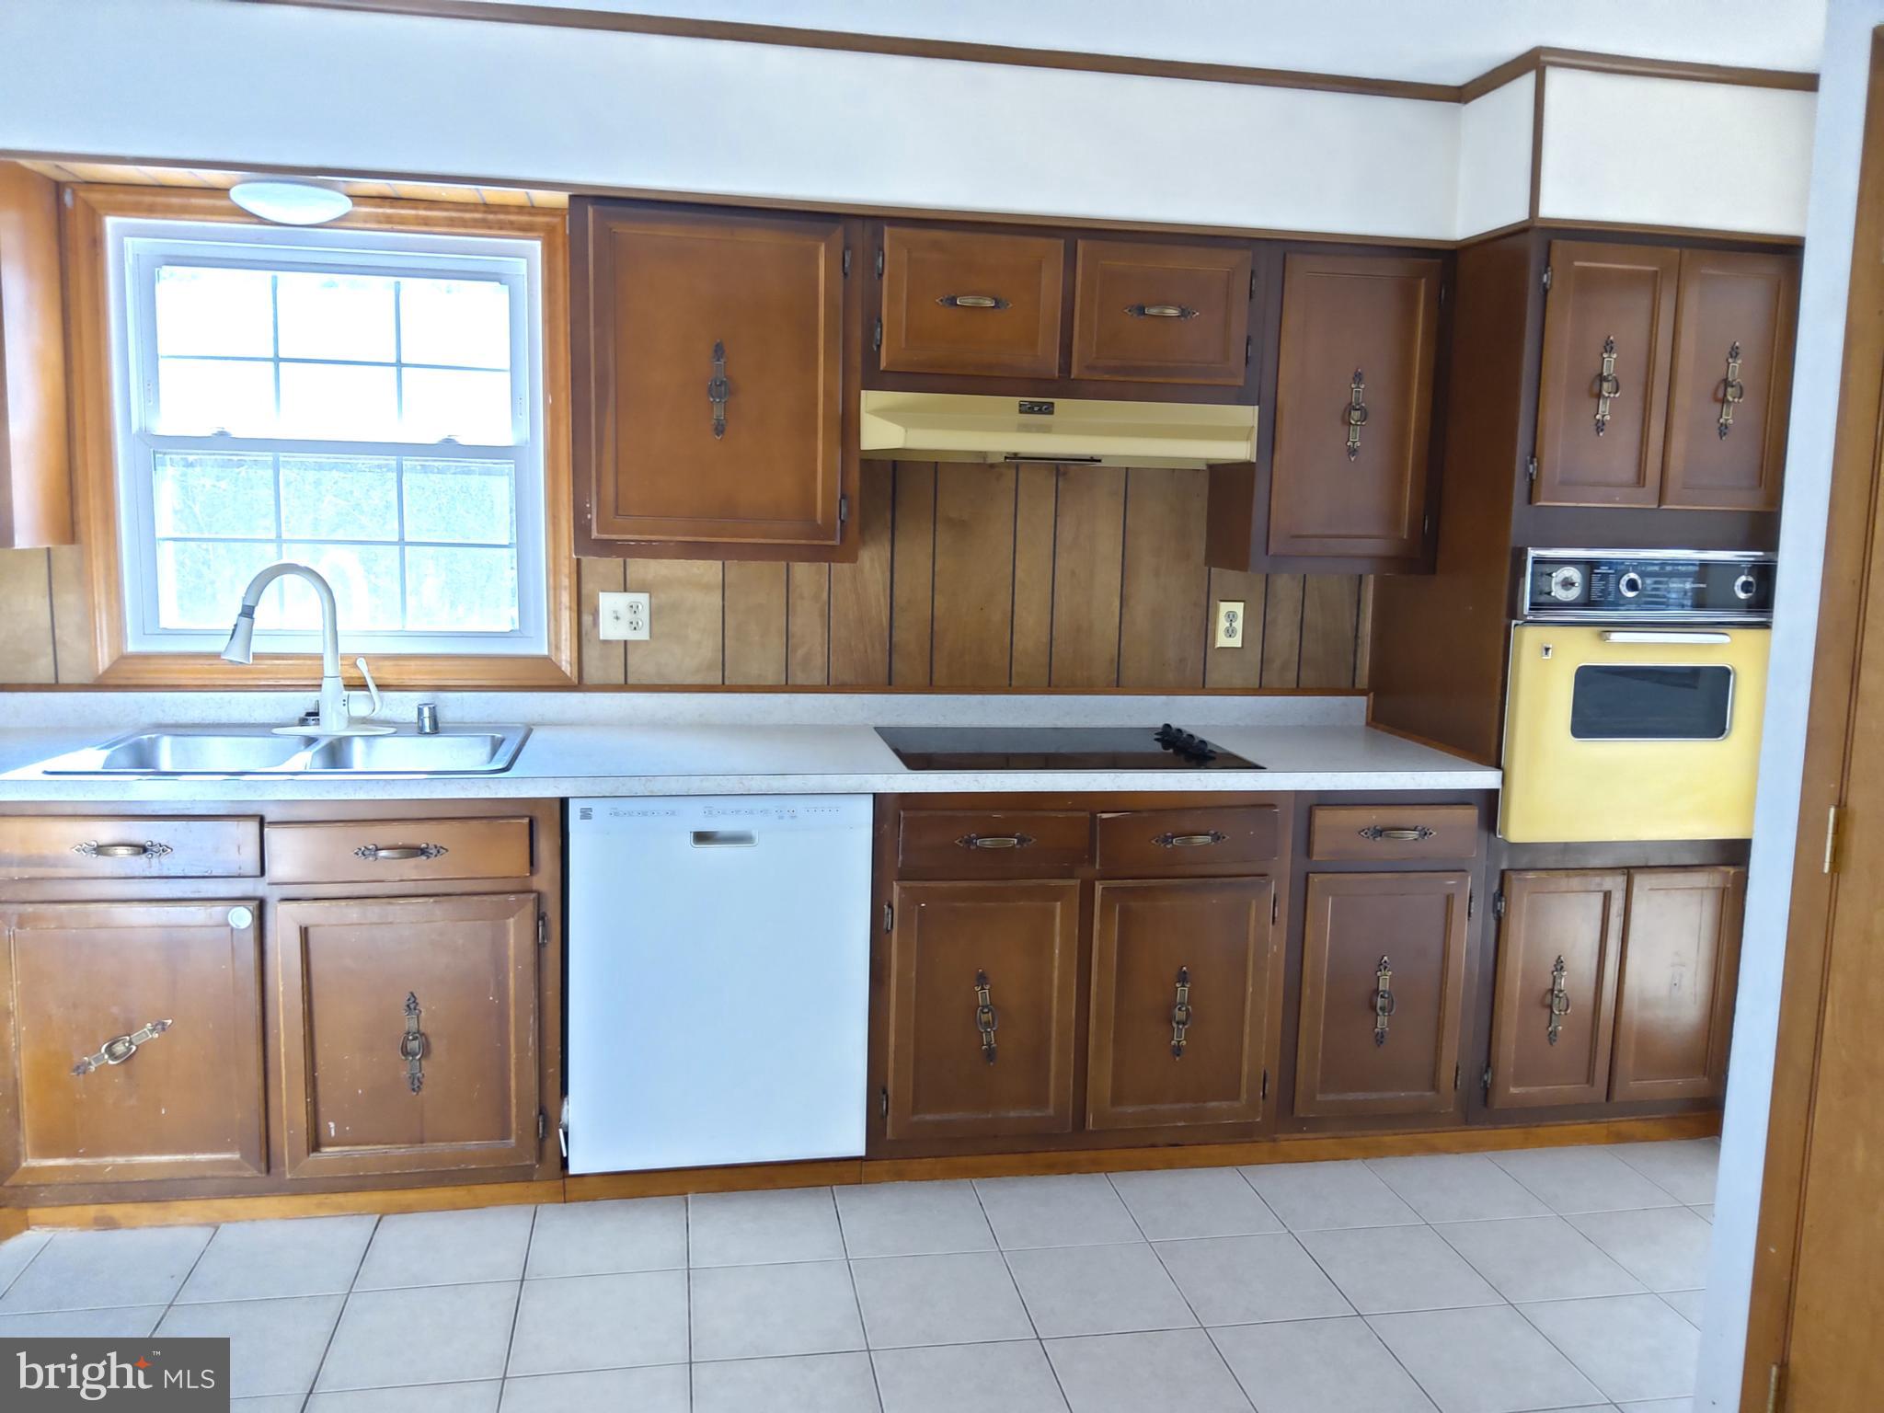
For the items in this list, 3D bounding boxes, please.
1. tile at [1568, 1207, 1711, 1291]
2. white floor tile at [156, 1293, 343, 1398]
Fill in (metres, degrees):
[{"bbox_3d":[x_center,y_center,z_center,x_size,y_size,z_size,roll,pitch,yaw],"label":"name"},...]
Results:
[{"bbox_3d":[1.497,1.112,2.899,0.301,0.009,0.301,0,8,-10],"label":"tile"},{"bbox_3d":[-1.208,1.099,2.417,0.303,0.010,0.303,0,8,-10],"label":"white floor tile"}]

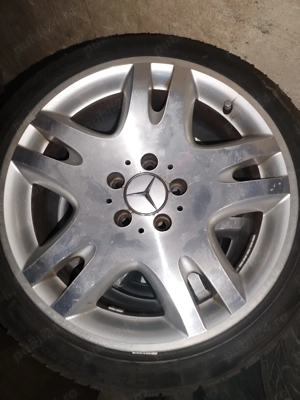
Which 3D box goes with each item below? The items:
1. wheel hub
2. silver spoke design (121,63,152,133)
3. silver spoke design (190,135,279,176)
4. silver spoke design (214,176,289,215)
[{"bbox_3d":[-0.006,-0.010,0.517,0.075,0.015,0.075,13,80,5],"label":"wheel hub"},{"bbox_3d":[-0.022,-0.182,0.546,0.047,0.030,0.119,3,87,3],"label":"silver spoke design"},{"bbox_3d":[0.146,-0.073,0.520,0.136,0.030,0.049,-12,79,8],"label":"silver spoke design"},{"bbox_3d":[0.170,-0.006,0.505,0.115,0.030,0.047,-8,79,9],"label":"silver spoke design"}]

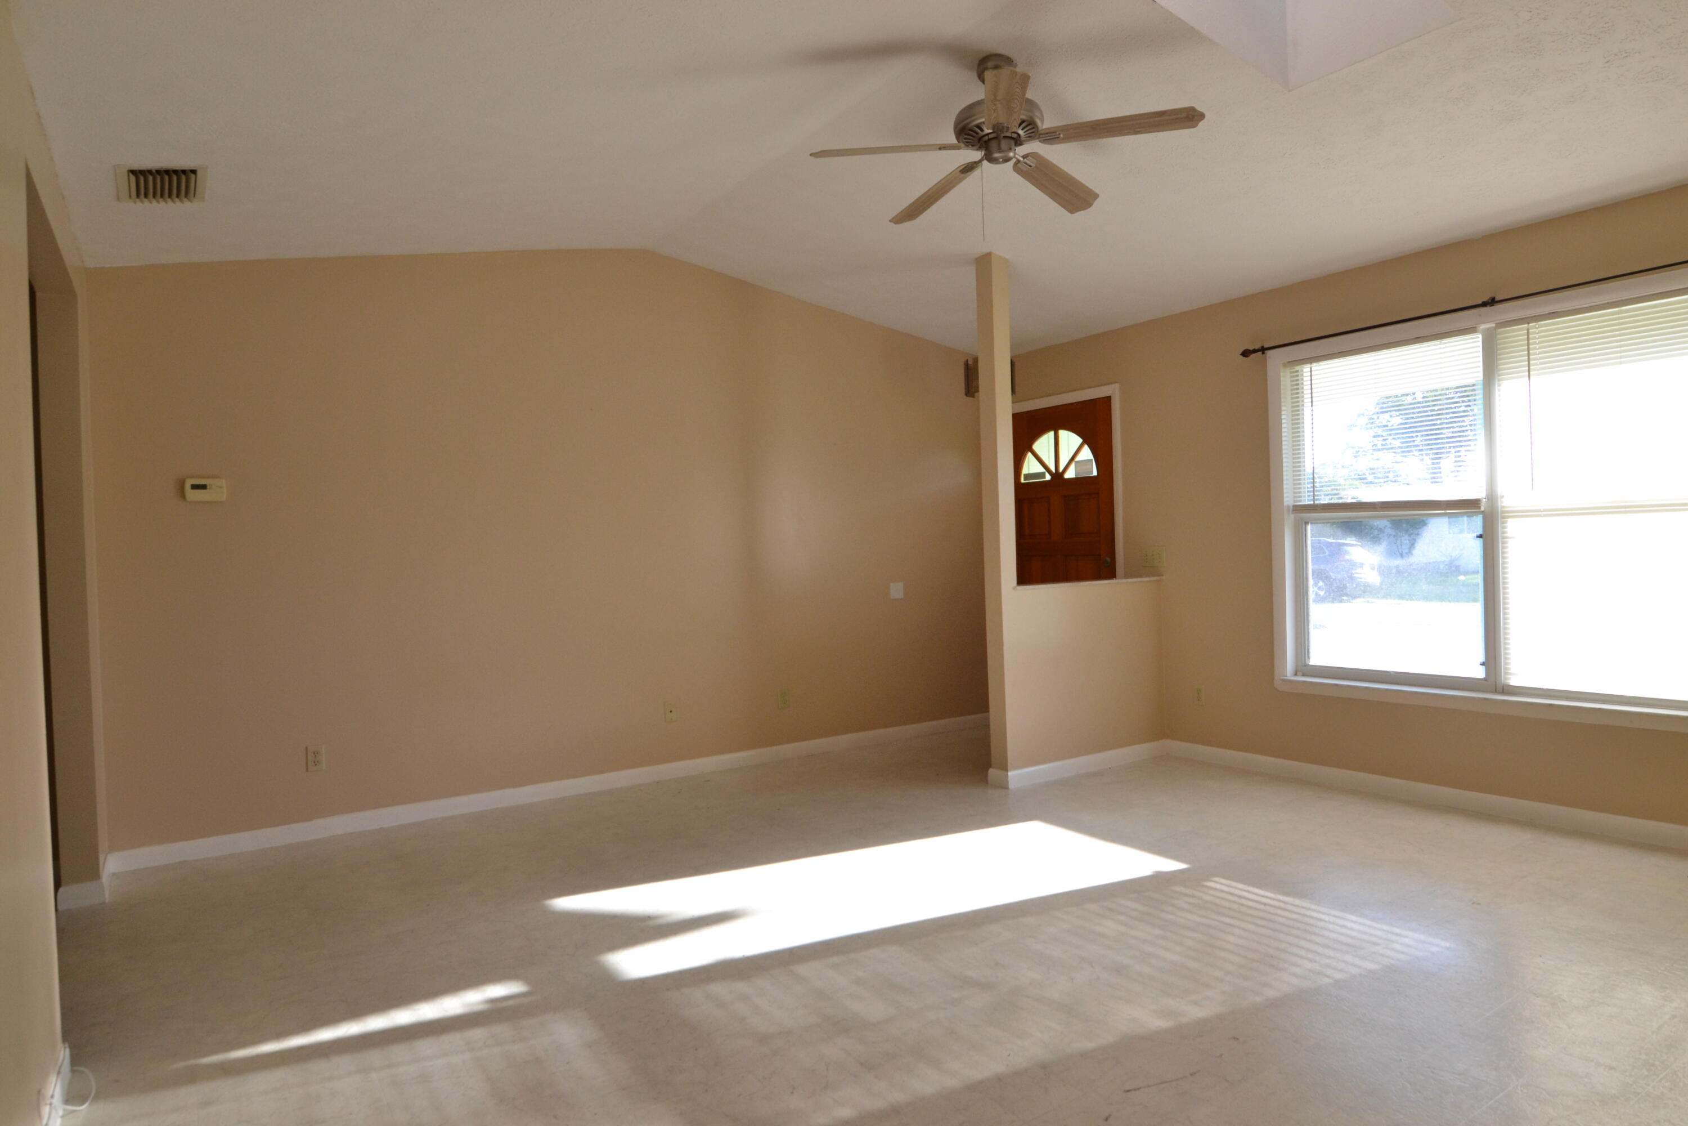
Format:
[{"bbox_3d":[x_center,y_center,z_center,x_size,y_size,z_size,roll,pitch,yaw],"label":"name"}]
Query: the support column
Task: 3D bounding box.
[{"bbox_3d":[0.780,-0.197,4.921,0.114,2.632,0.118,-2,1,-34],"label":"support column"}]

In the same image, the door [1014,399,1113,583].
[{"bbox_3d":[1.379,0.043,6.196,0.045,2.060,0.895,-2,1,-34],"label":"door"}]

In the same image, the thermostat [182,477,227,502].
[{"bbox_3d":[-2.702,-0.307,4.169,0.141,0.099,0.032,-2,1,-34],"label":"thermostat"}]

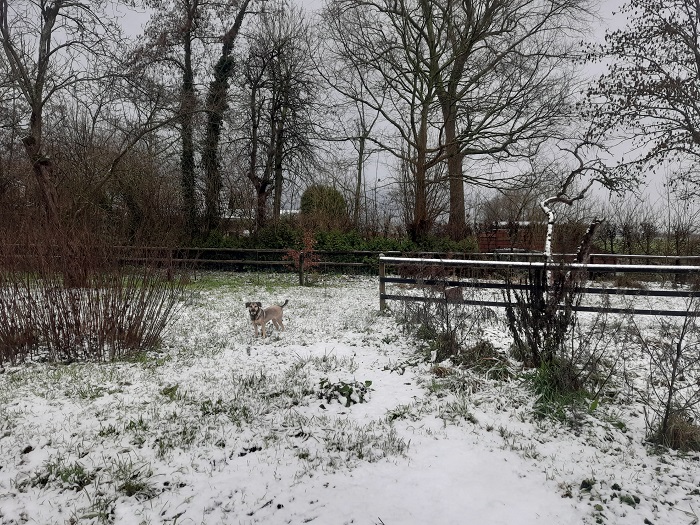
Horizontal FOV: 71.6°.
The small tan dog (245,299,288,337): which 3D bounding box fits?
[{"bbox_3d":[-1.178,0.775,6.850,0.680,0.500,0.230,-3,5,-45],"label":"small tan dog"}]

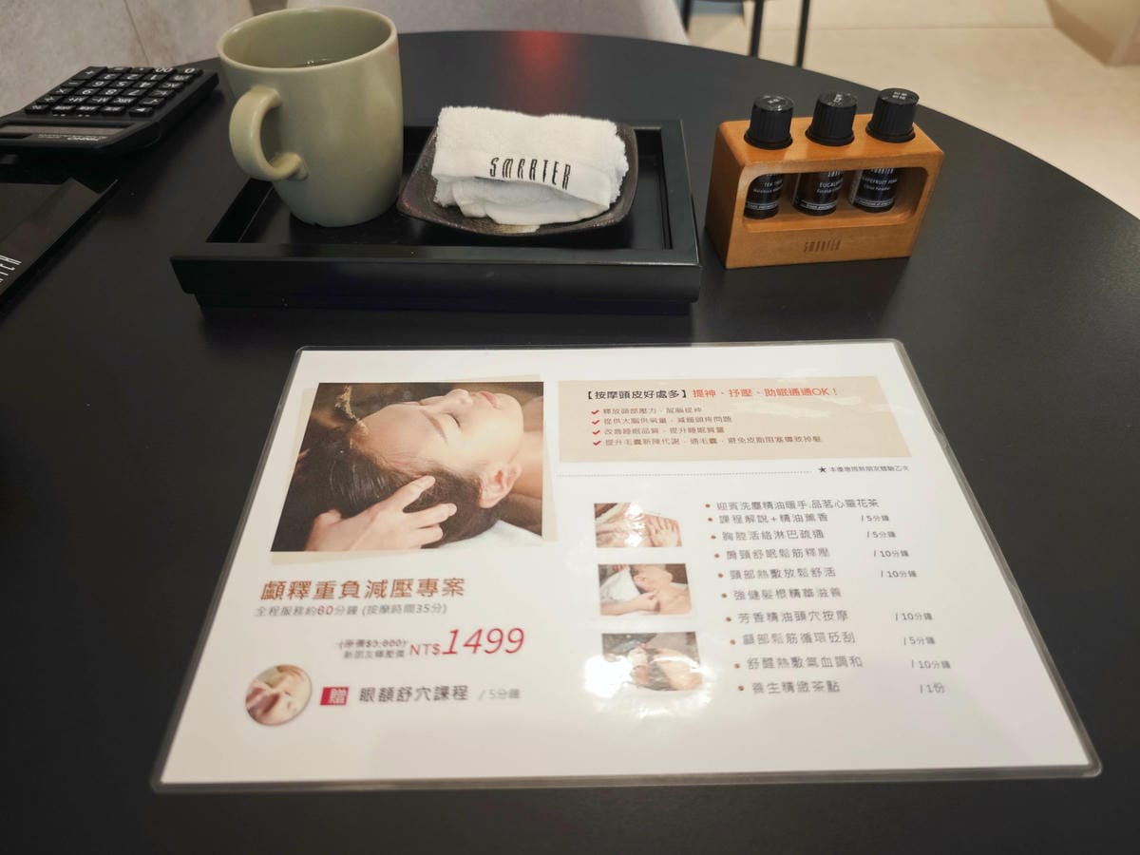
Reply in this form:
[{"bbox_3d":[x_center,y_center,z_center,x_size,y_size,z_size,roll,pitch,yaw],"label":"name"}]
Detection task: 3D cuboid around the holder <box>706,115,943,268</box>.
[{"bbox_3d":[0.137,-0.132,0.423,0.107,0.063,0.046,-5,47,-4],"label":"holder"}]

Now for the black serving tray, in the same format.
[{"bbox_3d":[-0.065,-0.128,0.442,0.266,0.033,0.157,1,47,2],"label":"black serving tray"}]

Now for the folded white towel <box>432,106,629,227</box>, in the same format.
[{"bbox_3d":[-0.021,-0.147,0.429,0.104,0.036,0.062,7,48,7],"label":"folded white towel"}]

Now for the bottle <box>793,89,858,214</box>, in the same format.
[{"bbox_3d":[0.138,-0.147,0.410,0.025,0.061,0.025,-5,47,-4],"label":"bottle"}]

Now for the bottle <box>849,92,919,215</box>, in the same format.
[{"bbox_3d":[0.171,-0.150,0.412,0.025,0.061,0.025,-5,47,-4],"label":"bottle"}]

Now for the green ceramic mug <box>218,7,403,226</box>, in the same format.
[{"bbox_3d":[-0.138,-0.161,0.416,0.090,0.092,0.114,15,49,14],"label":"green ceramic mug"}]

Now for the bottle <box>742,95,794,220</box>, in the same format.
[{"bbox_3d":[0.105,-0.144,0.407,0.025,0.061,0.025,-5,47,-4],"label":"bottle"}]

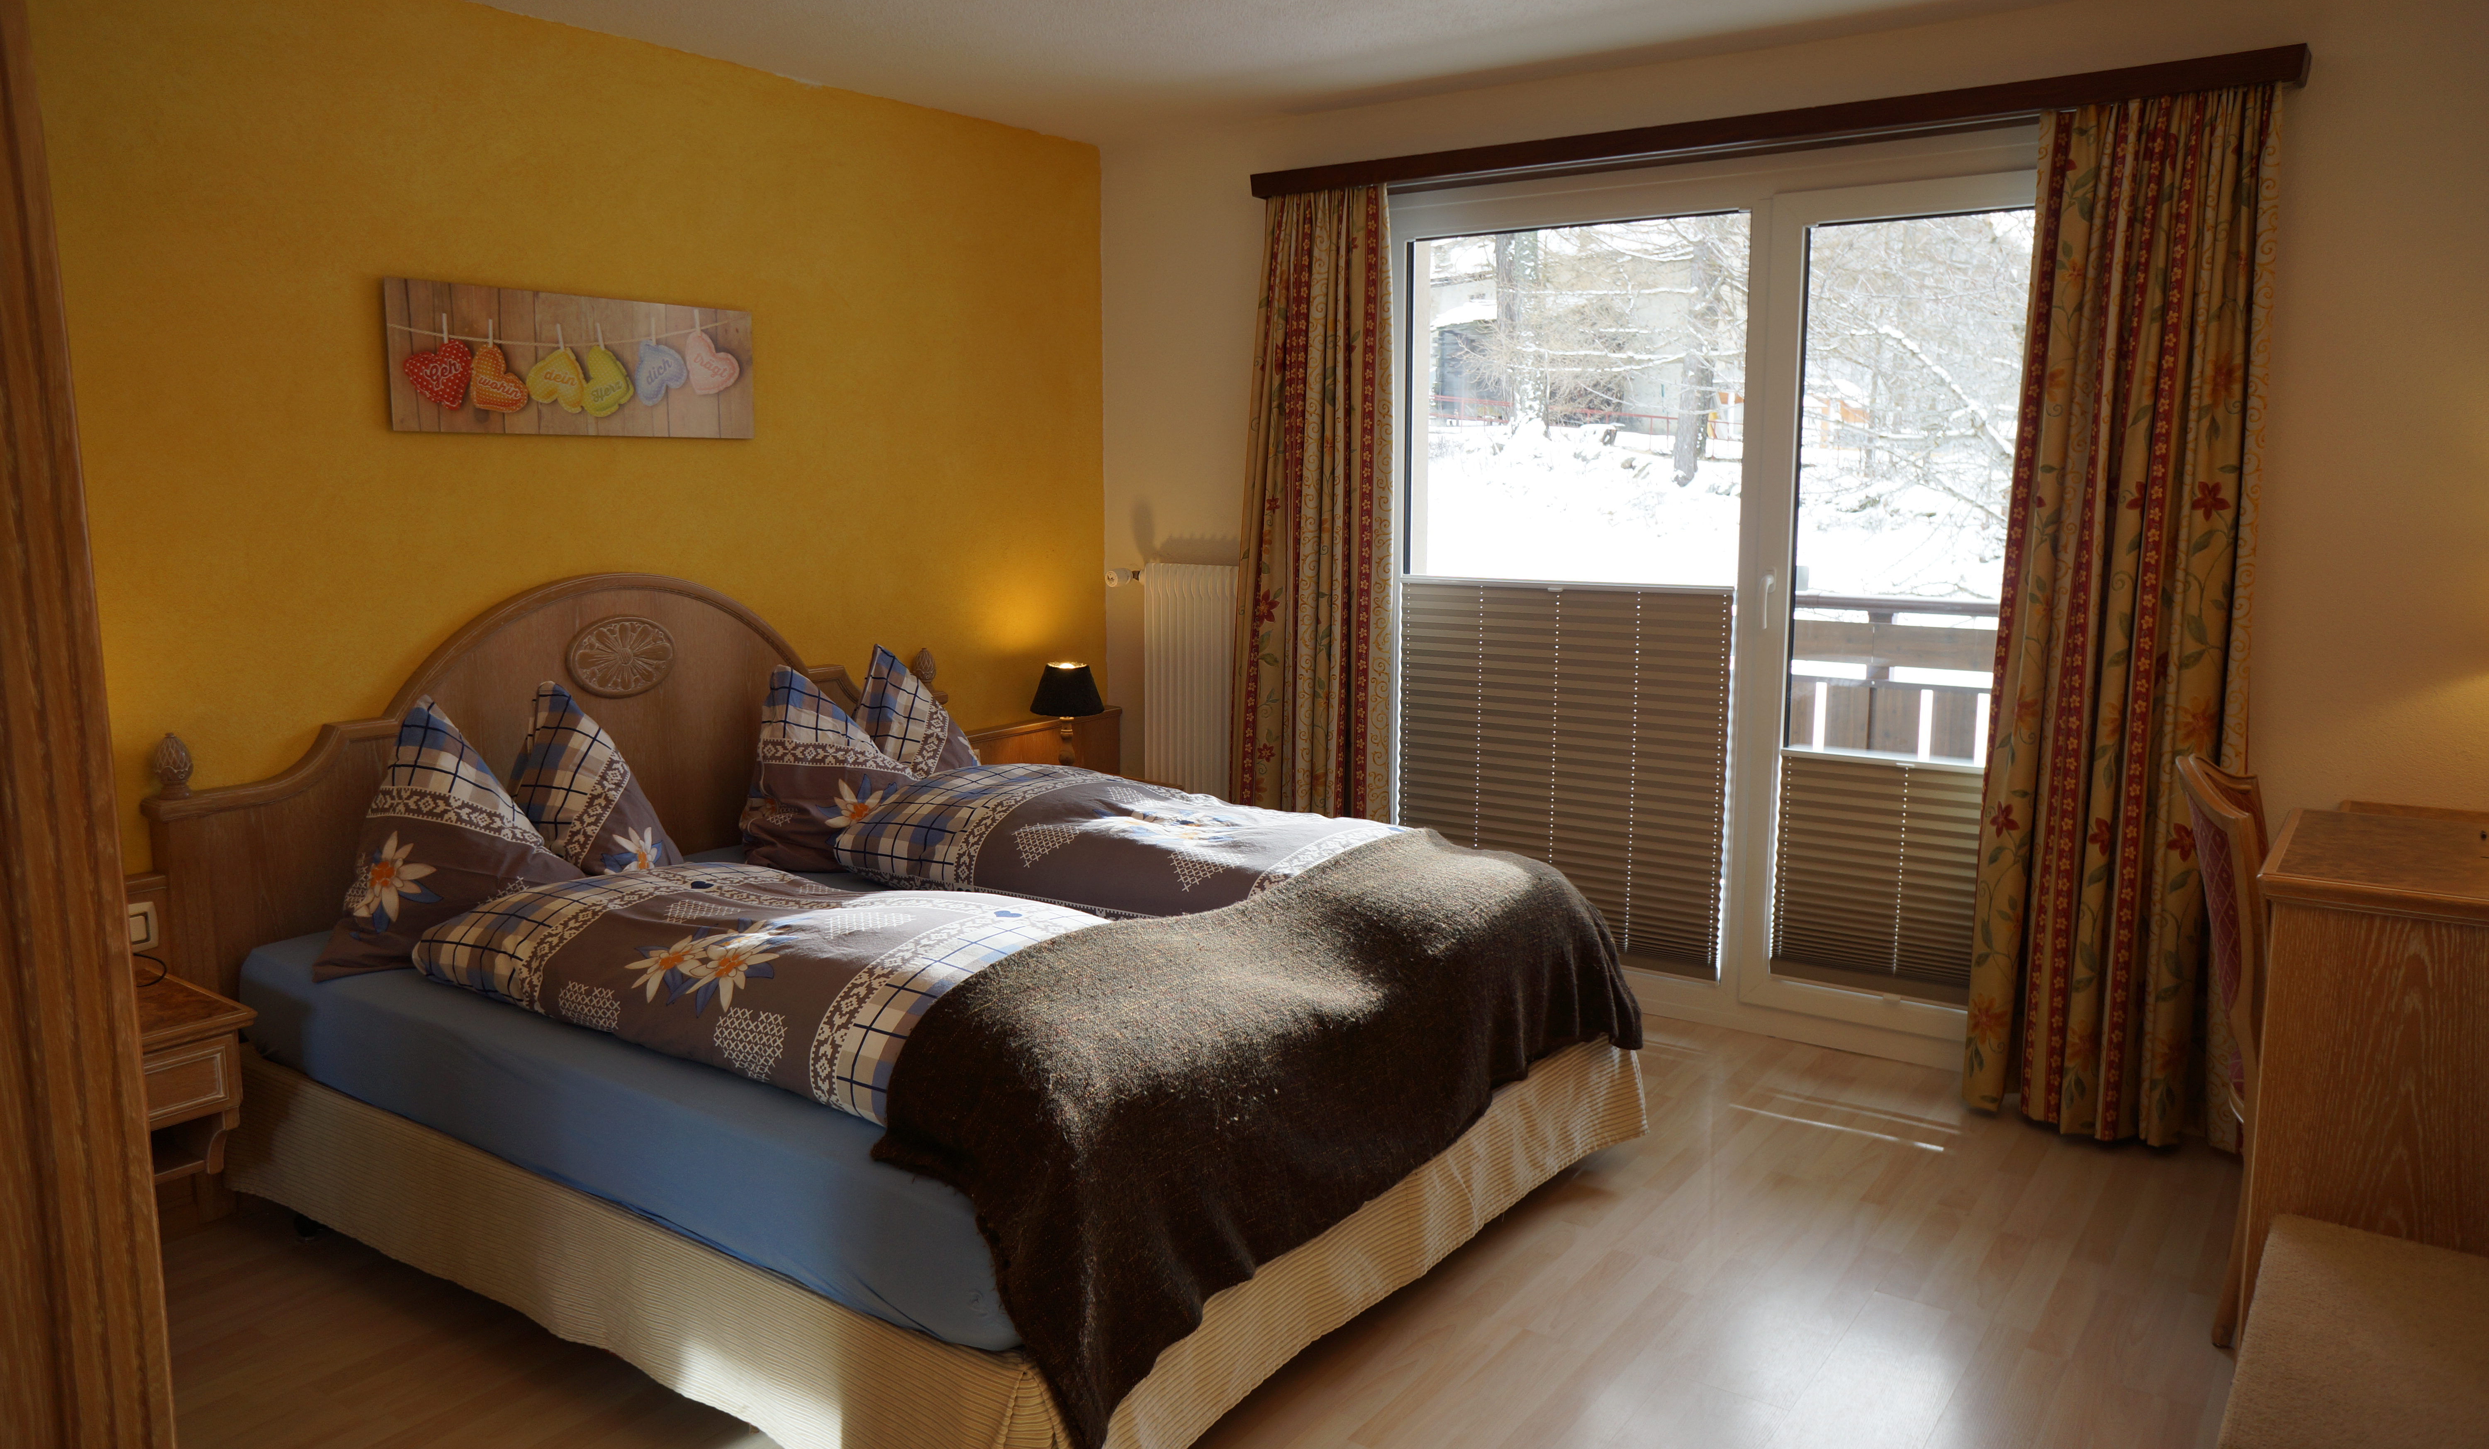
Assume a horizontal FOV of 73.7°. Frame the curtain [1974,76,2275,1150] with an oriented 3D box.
[{"bbox_3d":[1.827,-0.194,3.428,0.490,2.105,0.170,6,11,34],"label":"curtain"}]

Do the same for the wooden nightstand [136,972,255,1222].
[{"bbox_3d":[-1.992,0.747,2.707,0.470,0.510,0.560,6,11,34],"label":"wooden nightstand"}]

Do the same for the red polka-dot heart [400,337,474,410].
[{"bbox_3d":[-1.677,-0.730,3.459,0.020,0.146,0.152,6,11,35],"label":"red polka-dot heart"}]

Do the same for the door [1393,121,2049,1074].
[{"bbox_3d":[1.139,-0.298,4.166,1.830,2.120,0.090,6,11,34],"label":"door"}]

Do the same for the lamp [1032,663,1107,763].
[{"bbox_3d":[-0.517,-0.013,4.836,0.212,0.350,0.212,0,9,0],"label":"lamp"}]

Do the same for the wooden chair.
[{"bbox_3d":[1.802,0.531,2.709,0.550,0.920,0.480,6,11,34],"label":"wooden chair"}]

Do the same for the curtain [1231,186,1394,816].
[{"bbox_3d":[0.185,-0.365,4.566,0.560,2.105,0.170,6,11,34],"label":"curtain"}]

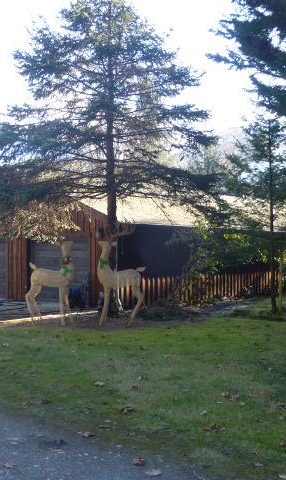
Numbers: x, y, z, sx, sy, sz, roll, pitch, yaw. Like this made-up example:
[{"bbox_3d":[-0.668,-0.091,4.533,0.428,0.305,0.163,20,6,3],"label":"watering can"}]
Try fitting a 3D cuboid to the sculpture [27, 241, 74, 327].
[{"bbox_3d":[-2.060,0.953,14.000,1.060,1.880,0.450,0,-1,15],"label":"sculpture"}]

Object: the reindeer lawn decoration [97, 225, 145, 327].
[{"bbox_3d":[-0.475,0.796,13.900,1.070,2.180,0.550,0,-1,2],"label":"reindeer lawn decoration"}]

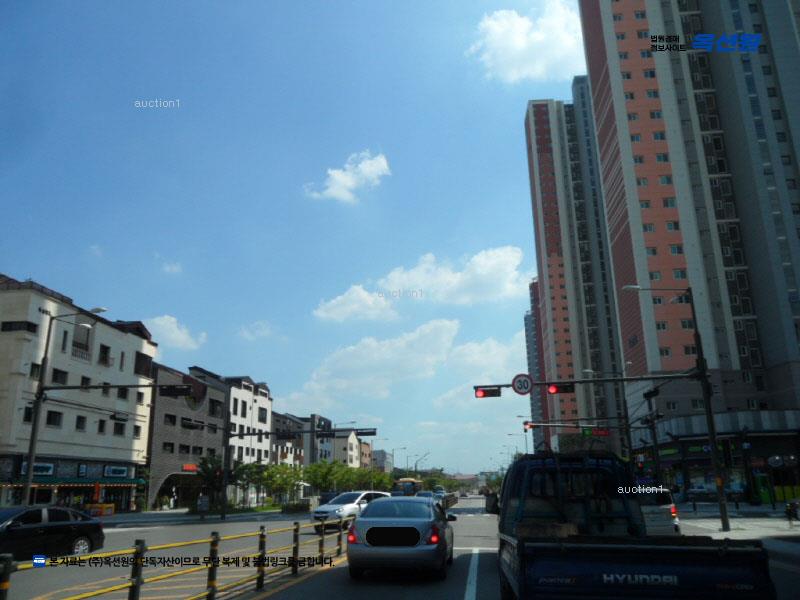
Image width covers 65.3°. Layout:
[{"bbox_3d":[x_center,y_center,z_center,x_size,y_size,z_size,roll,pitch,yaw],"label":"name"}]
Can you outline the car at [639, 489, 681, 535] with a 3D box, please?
[{"bbox_3d":[6.486,6.323,18.187,1.740,1.500,4.200,-3,-17,5],"label":"car"}]

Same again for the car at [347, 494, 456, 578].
[{"bbox_3d":[0.220,5.043,13.511,1.820,1.470,4.800,-3,-17,7],"label":"car"}]

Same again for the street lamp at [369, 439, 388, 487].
[{"bbox_3d":[-3.078,26.341,96.156,2.800,9.400,0.350,-3,-17,7],"label":"street lamp"}]

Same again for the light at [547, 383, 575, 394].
[{"bbox_3d":[6.271,3.500,24.313,1.040,0.380,0.300,-3,-17,7],"label":"light"}]

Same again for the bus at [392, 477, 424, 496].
[{"bbox_3d":[1.680,29.392,96.202,2.500,3.250,10.800,-3,-17,7],"label":"bus"}]

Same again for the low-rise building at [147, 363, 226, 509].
[{"bbox_3d":[-30.002,15.840,71.076,13.800,15.000,17.500,-3,-17,7],"label":"low-rise building"}]

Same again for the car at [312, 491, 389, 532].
[{"bbox_3d":[-1.859,8.948,26.491,1.790,1.520,4.300,-13,-20,35],"label":"car"}]

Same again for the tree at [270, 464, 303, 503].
[{"bbox_3d":[-14.899,24.387,82.530,4.000,4.900,4.100,-3,-17,7],"label":"tree"}]

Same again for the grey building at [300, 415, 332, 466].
[{"bbox_3d":[-20.590,30.554,119.767,11.500,15.400,15.000,-3,-17,7],"label":"grey building"}]

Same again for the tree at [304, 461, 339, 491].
[{"bbox_3d":[-9.597,22.570,77.079,4.100,5.500,4.100,-3,-17,7],"label":"tree"}]

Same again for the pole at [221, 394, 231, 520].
[{"bbox_3d":[-11.004,9.847,39.302,0.350,7.600,0.350,-3,-17,7],"label":"pole"}]

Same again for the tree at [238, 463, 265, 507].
[{"bbox_3d":[-16.353,20.000,67.726,2.800,4.600,2.800,-3,-17,7],"label":"tree"}]

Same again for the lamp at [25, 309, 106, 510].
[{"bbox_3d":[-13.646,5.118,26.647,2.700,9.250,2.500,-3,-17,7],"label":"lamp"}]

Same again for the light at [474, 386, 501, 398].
[{"bbox_3d":[3.486,3.711,24.719,1.030,0.380,0.300,-3,-17,7],"label":"light"}]

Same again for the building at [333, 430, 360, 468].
[{"bbox_3d":[-16.239,39.330,149.183,10.500,15.200,14.000,-3,-17,7],"label":"building"}]

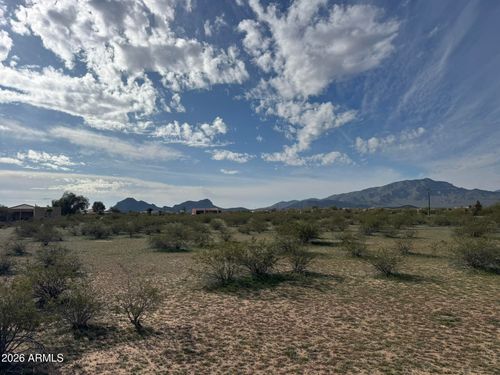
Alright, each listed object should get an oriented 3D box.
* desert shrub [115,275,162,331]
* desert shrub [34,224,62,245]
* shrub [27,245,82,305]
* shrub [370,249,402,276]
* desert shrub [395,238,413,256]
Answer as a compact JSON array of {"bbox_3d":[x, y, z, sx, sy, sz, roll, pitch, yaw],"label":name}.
[{"bbox_3d":[-1.582,1.624,4.935,0.666,0.761,0.613,-1,-4,0],"label":"desert shrub"},{"bbox_3d":[-10.339,2.420,17.822,1.390,0.980,1.300,0,-4,0],"label":"desert shrub"},{"bbox_3d":[-3.755,1.661,6.696,1.040,1.050,0.970,0,-4,0],"label":"shrub"},{"bbox_3d":[3.641,2.010,9.341,0.890,0.700,0.820,0,-4,0],"label":"shrub"},{"bbox_3d":[5.616,2.172,12.712,0.646,0.599,0.594,-1,-4,0],"label":"desert shrub"}]

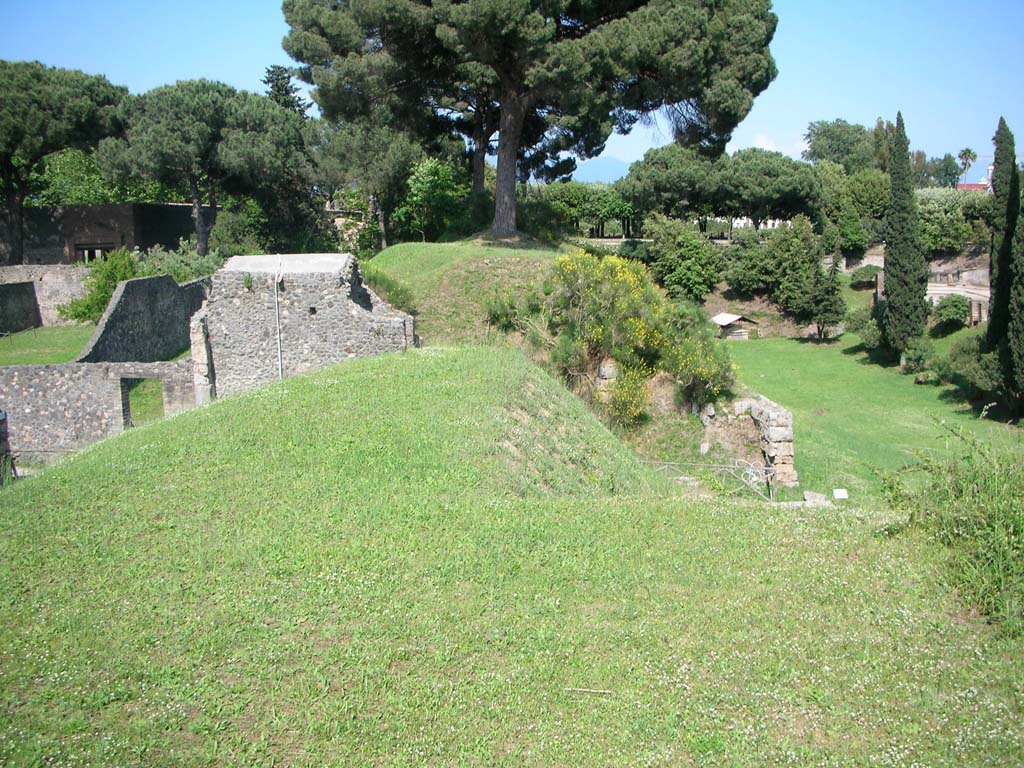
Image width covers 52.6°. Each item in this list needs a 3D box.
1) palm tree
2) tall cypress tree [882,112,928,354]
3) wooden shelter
[{"bbox_3d":[79.729,-35.172,181.632,3.900,12.600,3.900,0,10,0],"label":"palm tree"},{"bbox_3d":[21.019,-7.772,55.307,2.450,13.200,2.450,0,10,0],"label":"tall cypress tree"},{"bbox_3d":[14.139,-3.700,66.574,2.595,1.486,2.401,-4,11,-22],"label":"wooden shelter"}]

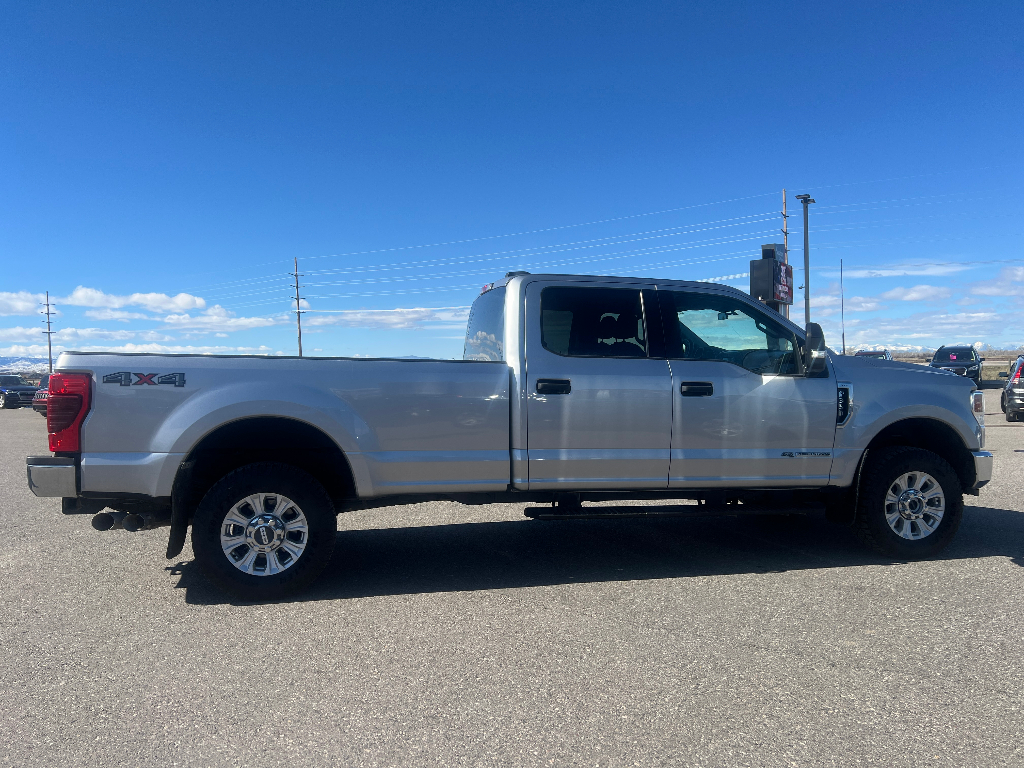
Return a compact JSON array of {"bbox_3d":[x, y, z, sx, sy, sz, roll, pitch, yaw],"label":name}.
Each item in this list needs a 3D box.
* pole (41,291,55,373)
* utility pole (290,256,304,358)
[{"bbox_3d":[-105.155,-10.815,174.710,0.400,20.573,2.800,0,2,34],"label":"pole"},{"bbox_3d":[-35.652,-10.861,127.924,0.400,19.959,2.800,0,2,34],"label":"utility pole"}]

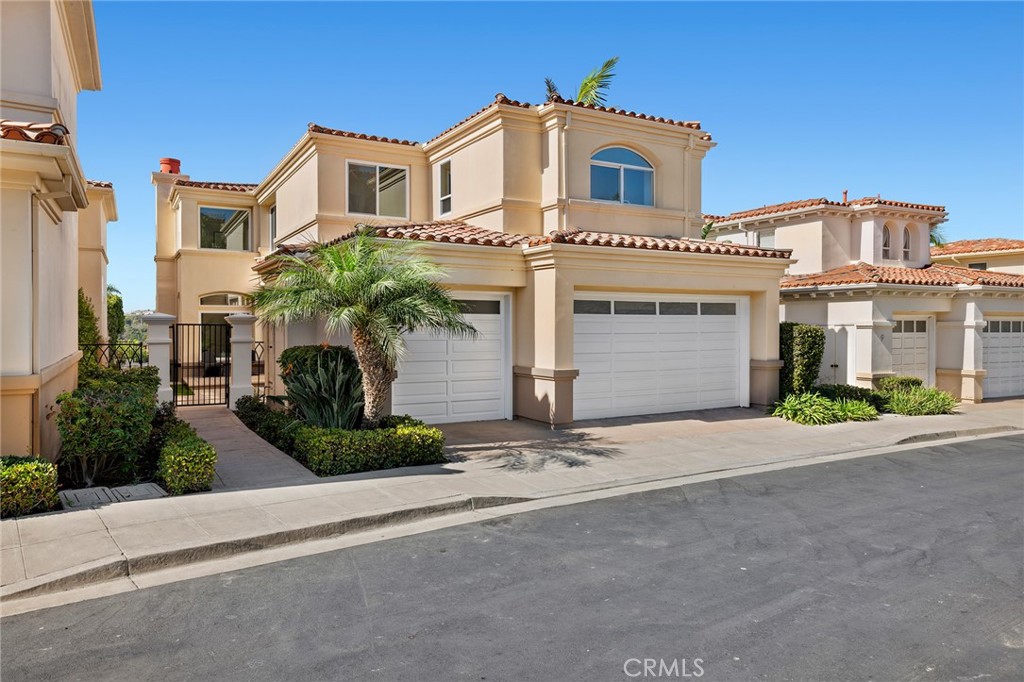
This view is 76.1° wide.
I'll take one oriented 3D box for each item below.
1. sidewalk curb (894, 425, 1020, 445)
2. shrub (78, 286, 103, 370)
[{"bbox_3d":[8.190,1.678,12.027,3.750,0.130,0.180,-1,2,-26],"label":"sidewalk curb"},{"bbox_3d":[-10.886,0.003,16.504,1.150,2.630,1.150,-1,2,-30],"label":"shrub"}]

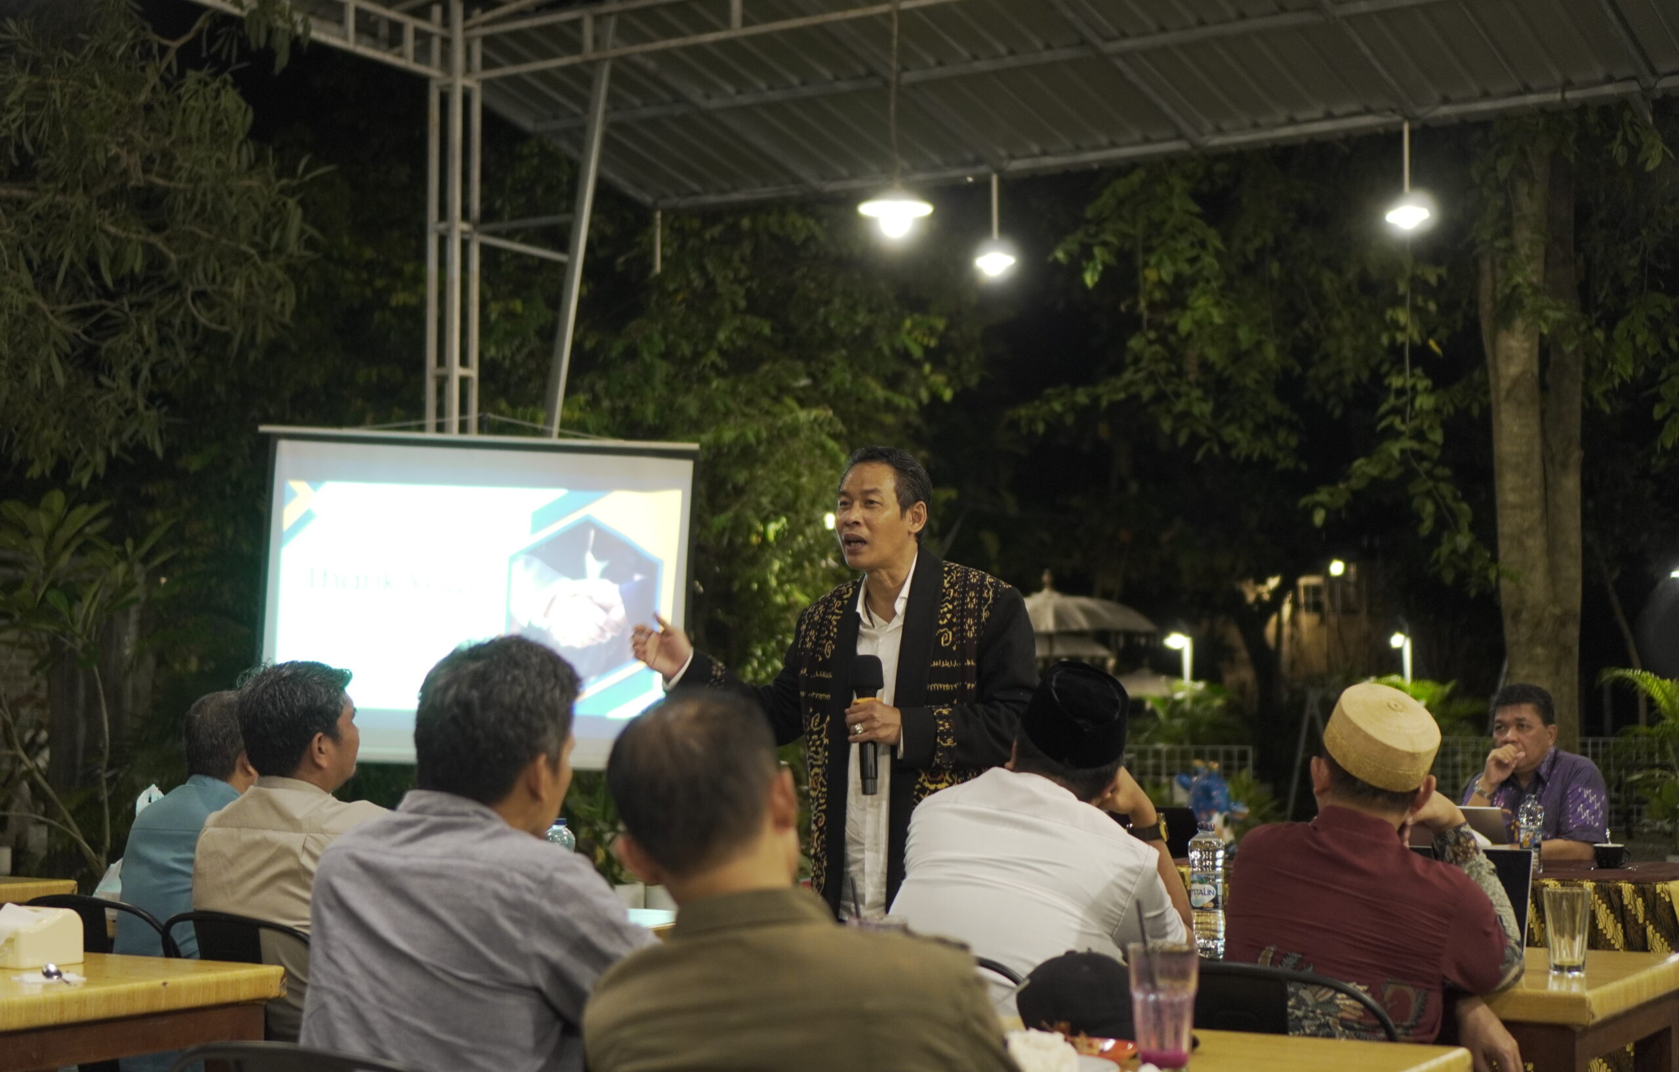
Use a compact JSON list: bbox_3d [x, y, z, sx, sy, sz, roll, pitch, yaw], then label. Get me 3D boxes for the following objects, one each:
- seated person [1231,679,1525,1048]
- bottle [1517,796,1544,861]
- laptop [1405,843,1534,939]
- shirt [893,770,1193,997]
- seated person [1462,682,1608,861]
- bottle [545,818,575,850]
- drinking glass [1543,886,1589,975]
[{"bbox_3d":[0.825,0.838,3.730,0.480,1.210,0.700,-2,-5,22],"label":"seated person"},{"bbox_3d":[1.951,0.842,6.850,0.067,0.222,0.067,0,-5,0],"label":"bottle"},{"bbox_3d":[1.074,0.658,4.420,0.320,0.195,0.280,-3,-6,28],"label":"laptop"},{"bbox_3d":[0.320,0.663,3.880,0.450,0.550,0.400,-2,-5,22],"label":"shirt"},{"bbox_3d":[2.070,1.102,7.300,0.520,1.310,0.700,-3,-6,32],"label":"seated person"},{"bbox_3d":[-0.586,0.706,5.100,0.064,0.226,0.064,0,-5,0],"label":"bottle"},{"bbox_3d":[1.209,0.653,4.030,0.077,0.148,0.077,0,-5,0],"label":"drinking glass"}]

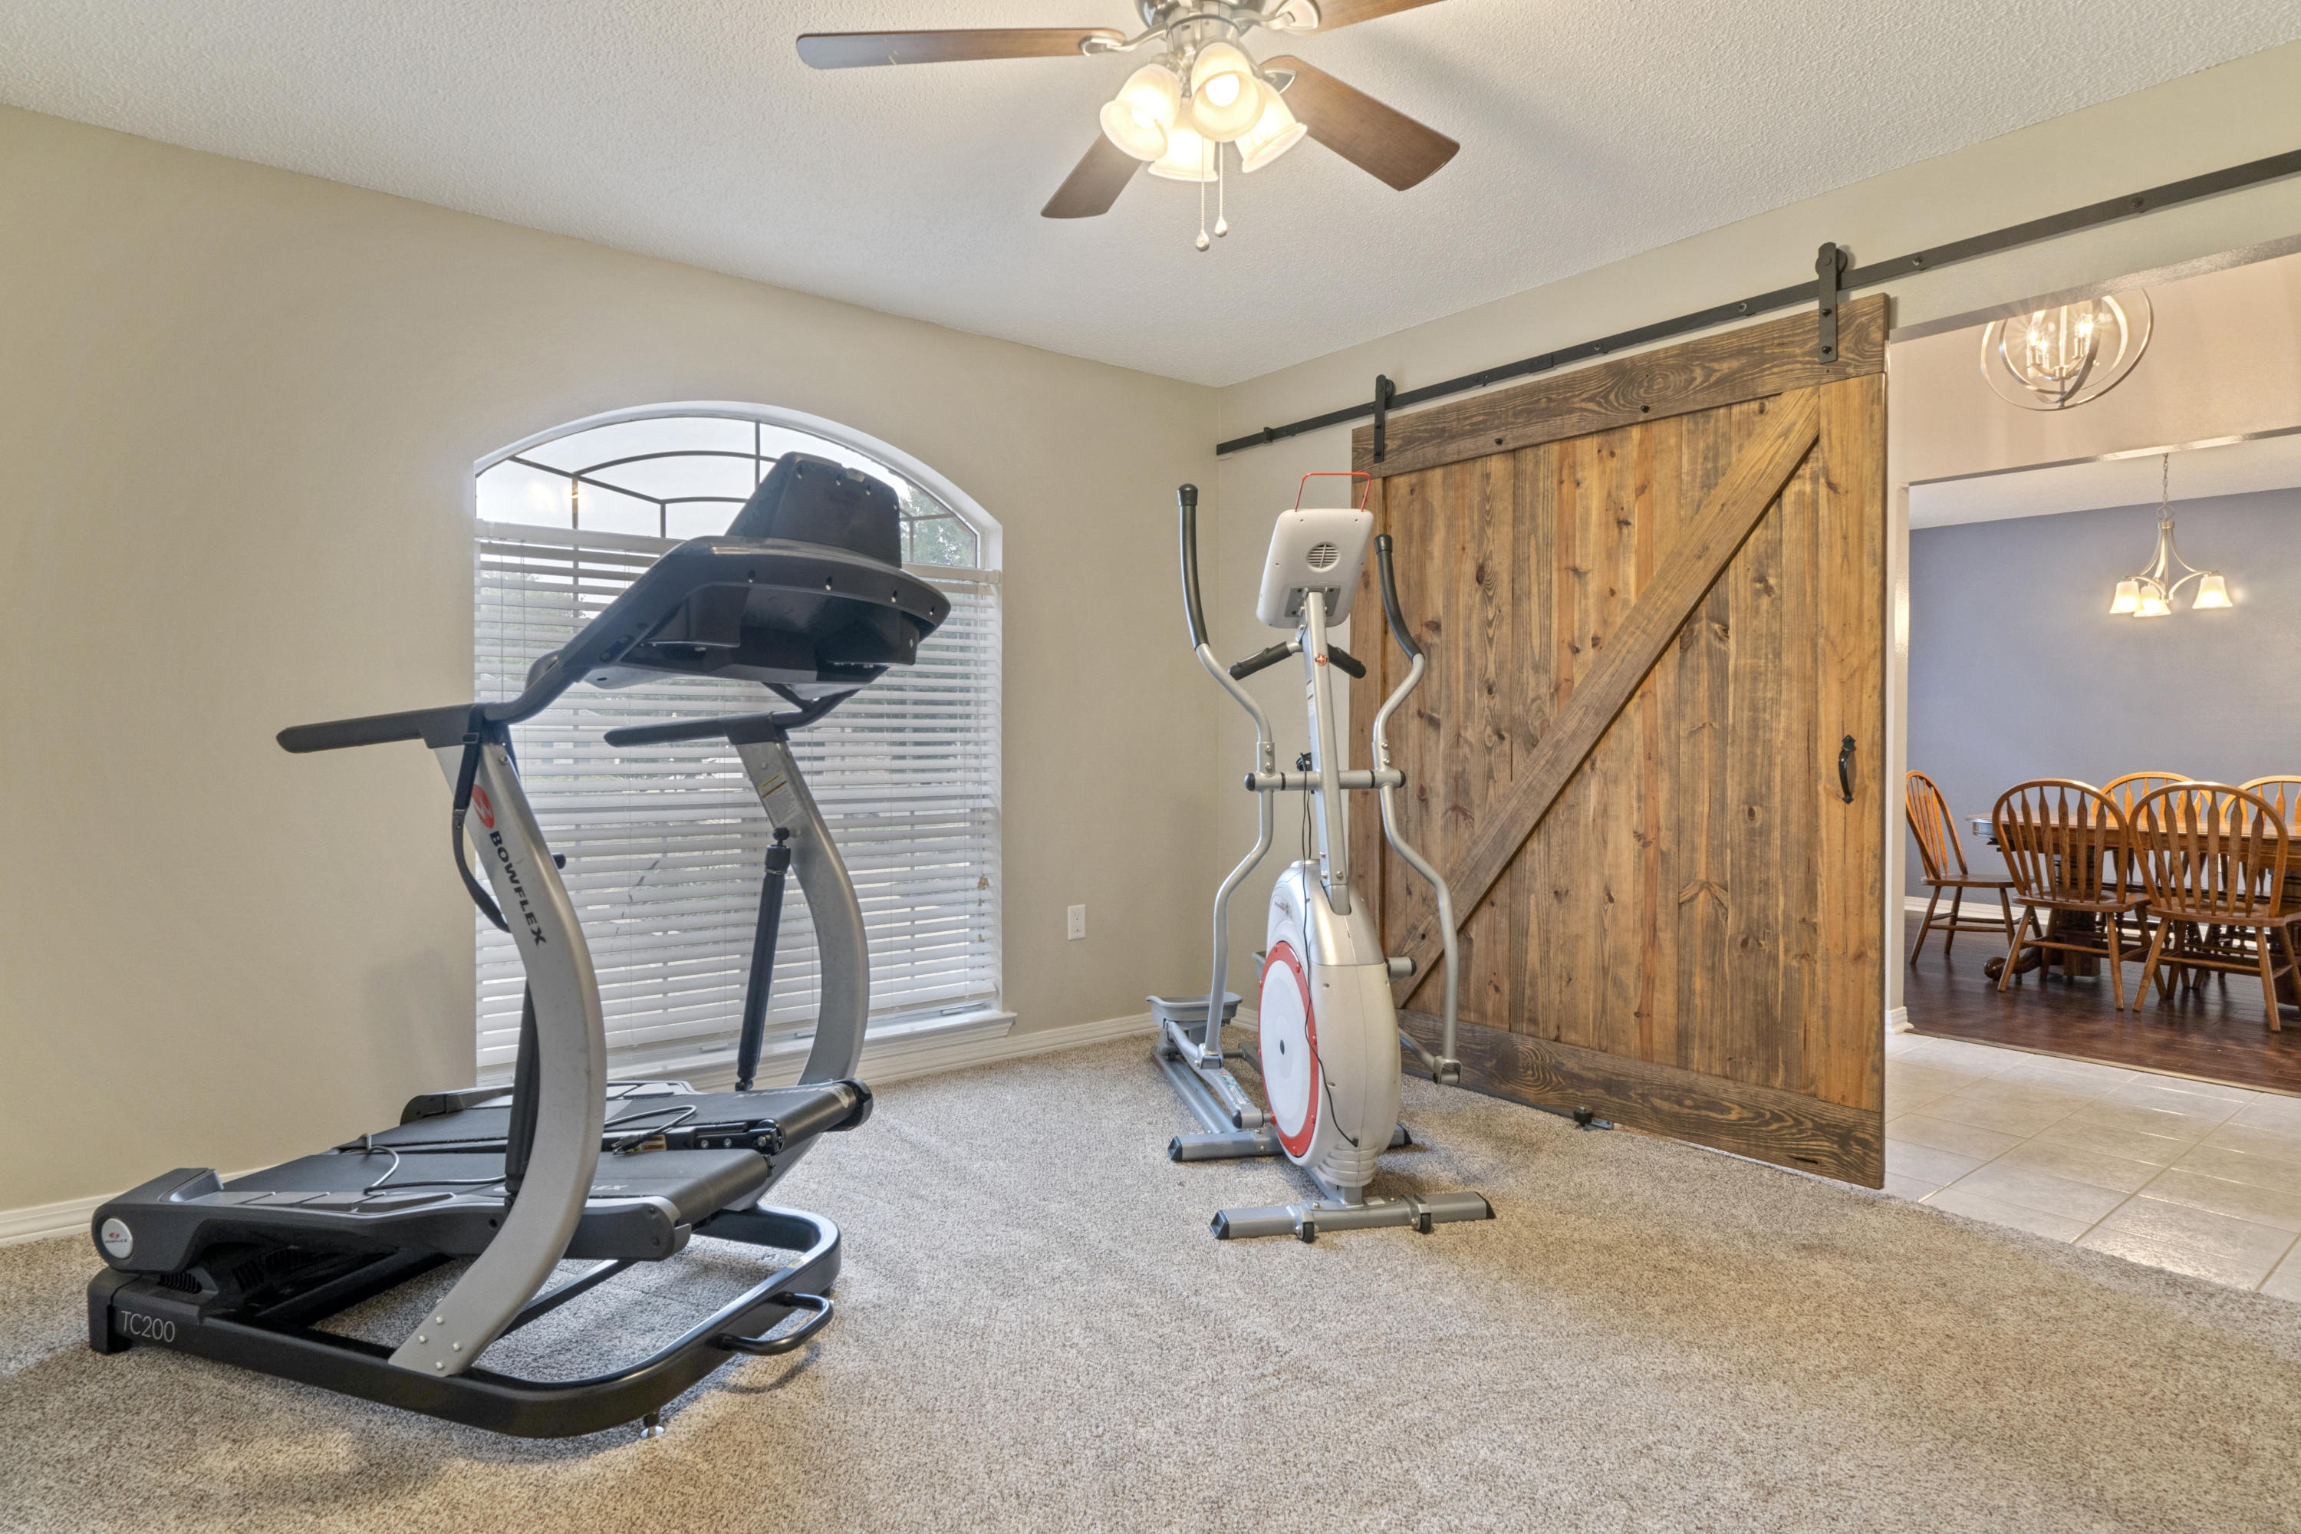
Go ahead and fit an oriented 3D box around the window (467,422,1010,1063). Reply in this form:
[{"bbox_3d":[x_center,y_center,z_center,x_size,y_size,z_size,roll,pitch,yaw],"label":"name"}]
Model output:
[{"bbox_3d":[-1.138,-0.110,3.442,1.560,1.880,0.140,-1,1,-37],"label":"window"}]

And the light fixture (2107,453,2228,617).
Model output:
[{"bbox_3d":[4.485,-1.050,5.066,0.450,0.800,0.450,-1,2,-43],"label":"light fixture"}]

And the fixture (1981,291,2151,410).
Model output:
[{"bbox_3d":[2.527,-1.231,3.173,0.410,0.490,0.410,-1,2,-43],"label":"fixture"}]

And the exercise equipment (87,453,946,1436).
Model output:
[{"bbox_3d":[-1.137,0.267,2.134,1.320,1.520,0.735,0,1,18],"label":"exercise equipment"}]

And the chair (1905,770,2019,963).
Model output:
[{"bbox_3d":[3.941,0.484,5.446,0.460,0.920,0.530,-1,2,-43],"label":"chair"}]

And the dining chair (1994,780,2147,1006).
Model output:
[{"bbox_3d":[3.886,0.496,4.828,0.530,0.920,0.470,-1,1,-36],"label":"dining chair"}]

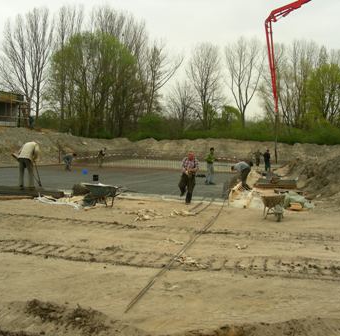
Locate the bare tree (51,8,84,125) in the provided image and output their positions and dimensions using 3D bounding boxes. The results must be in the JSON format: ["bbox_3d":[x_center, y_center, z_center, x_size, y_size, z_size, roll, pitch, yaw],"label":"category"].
[{"bbox_3d":[-13.756,-13.487,66.000,5.200,16.800,5.000,0,3,0],"label":"bare tree"}]

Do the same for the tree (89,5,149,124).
[{"bbox_3d":[-6.911,-13.353,66.000,8.000,16.800,7.500,0,3,0],"label":"tree"}]

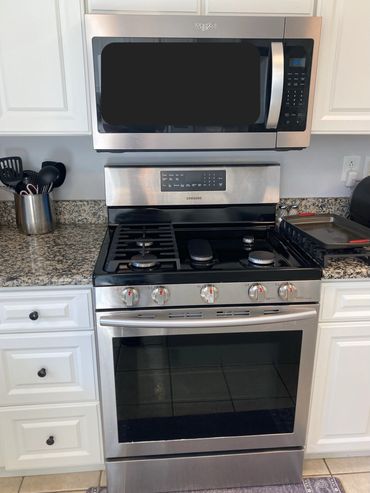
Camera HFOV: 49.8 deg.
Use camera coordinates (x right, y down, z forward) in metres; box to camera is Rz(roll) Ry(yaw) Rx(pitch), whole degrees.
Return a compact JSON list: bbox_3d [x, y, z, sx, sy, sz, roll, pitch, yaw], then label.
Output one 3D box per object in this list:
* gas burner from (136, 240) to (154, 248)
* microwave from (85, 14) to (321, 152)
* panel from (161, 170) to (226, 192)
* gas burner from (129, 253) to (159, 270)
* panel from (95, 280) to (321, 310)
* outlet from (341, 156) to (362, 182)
[{"bbox_3d":[-0.159,-0.011,1.602,0.070,0.025,0.070,-1,18,-4],"label":"gas burner"},{"bbox_3d":[0.053,-0.595,1.530,0.759,0.422,0.430,-1,18,-4],"label":"microwave"},{"bbox_3d":[0.041,-0.289,1.760,0.285,0.090,0.016,-1,18,-4],"label":"panel"},{"bbox_3d":[-0.145,0.053,1.401,0.100,0.030,0.100,-1,18,-4],"label":"gas burner"},{"bbox_3d":[0.085,0.164,1.320,0.757,0.084,0.050,-1,18,-4],"label":"panel"},{"bbox_3d":[0.789,-0.362,1.879,0.076,0.117,0.015,-1,18,-4],"label":"outlet"}]

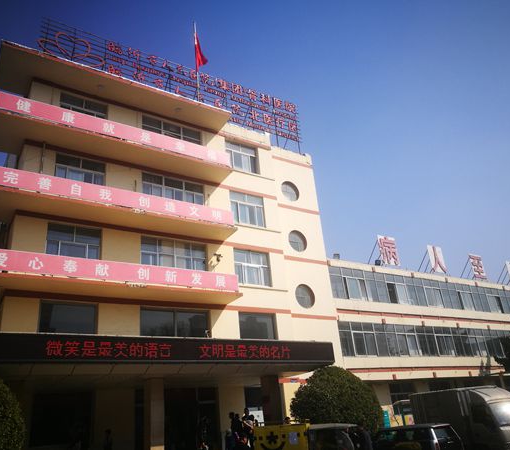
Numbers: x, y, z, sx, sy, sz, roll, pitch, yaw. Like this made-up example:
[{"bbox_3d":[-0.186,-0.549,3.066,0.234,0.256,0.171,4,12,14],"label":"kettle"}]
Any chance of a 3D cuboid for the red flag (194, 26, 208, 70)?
[{"bbox_3d":[-3.215,-10.384,28.217,0.821,2.866,0.500,10,-28,-32],"label":"red flag"}]

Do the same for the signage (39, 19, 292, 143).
[{"bbox_3d":[-4.043,-8.267,28.422,16.888,3.146,0.600,10,-28,-32],"label":"signage"}]

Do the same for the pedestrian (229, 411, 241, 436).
[{"bbox_3d":[-0.576,6.745,14.800,0.500,1.680,0.360,10,-29,-31],"label":"pedestrian"}]

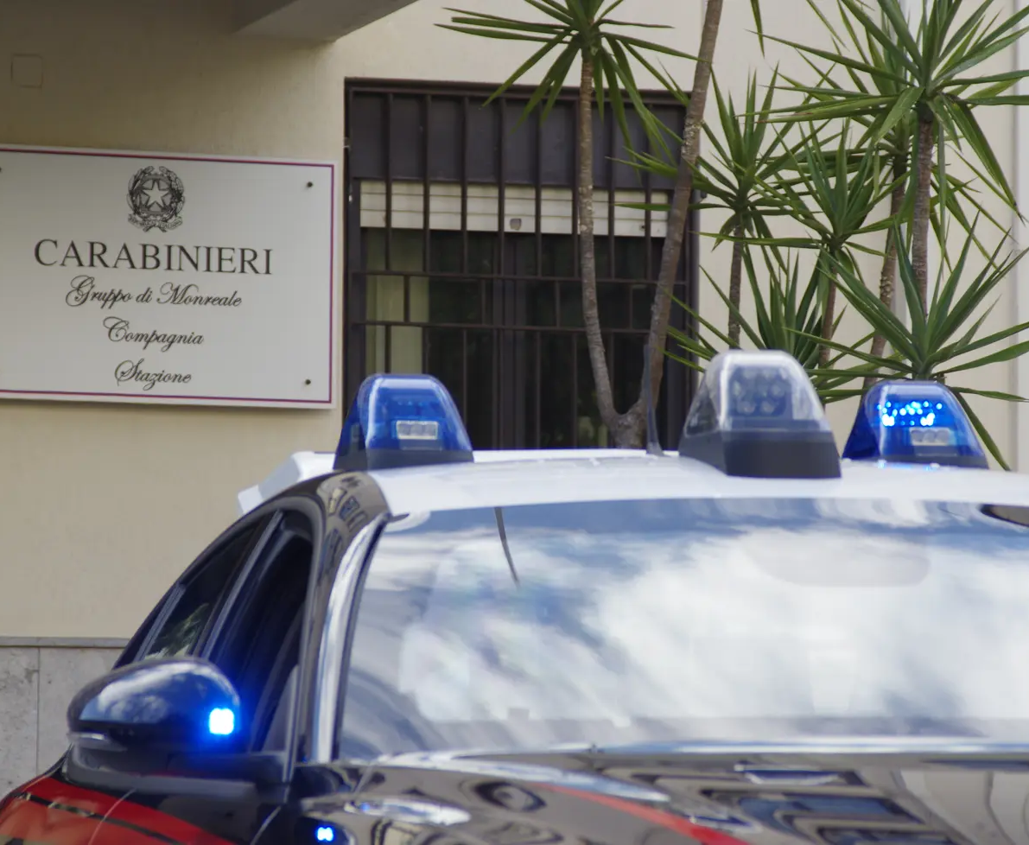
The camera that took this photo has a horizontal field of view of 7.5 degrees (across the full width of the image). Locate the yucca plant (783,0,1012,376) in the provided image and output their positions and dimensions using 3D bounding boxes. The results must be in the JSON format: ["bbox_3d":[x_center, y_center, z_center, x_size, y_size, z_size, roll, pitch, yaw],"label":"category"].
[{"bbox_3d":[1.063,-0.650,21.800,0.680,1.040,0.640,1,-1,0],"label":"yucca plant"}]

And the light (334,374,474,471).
[{"bbox_3d":[-0.153,-0.001,10.950,0.155,0.128,0.200,1,-1,-13],"label":"light"}]

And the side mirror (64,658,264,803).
[{"bbox_3d":[-0.435,0.378,9.700,0.235,0.170,0.160,1,-1,-13],"label":"side mirror"}]

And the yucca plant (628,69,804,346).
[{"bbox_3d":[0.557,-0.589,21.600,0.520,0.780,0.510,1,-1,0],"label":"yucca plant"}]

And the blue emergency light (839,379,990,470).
[{"bbox_3d":[0.568,0.001,11.100,0.155,0.122,0.200,1,-1,-13],"label":"blue emergency light"}]

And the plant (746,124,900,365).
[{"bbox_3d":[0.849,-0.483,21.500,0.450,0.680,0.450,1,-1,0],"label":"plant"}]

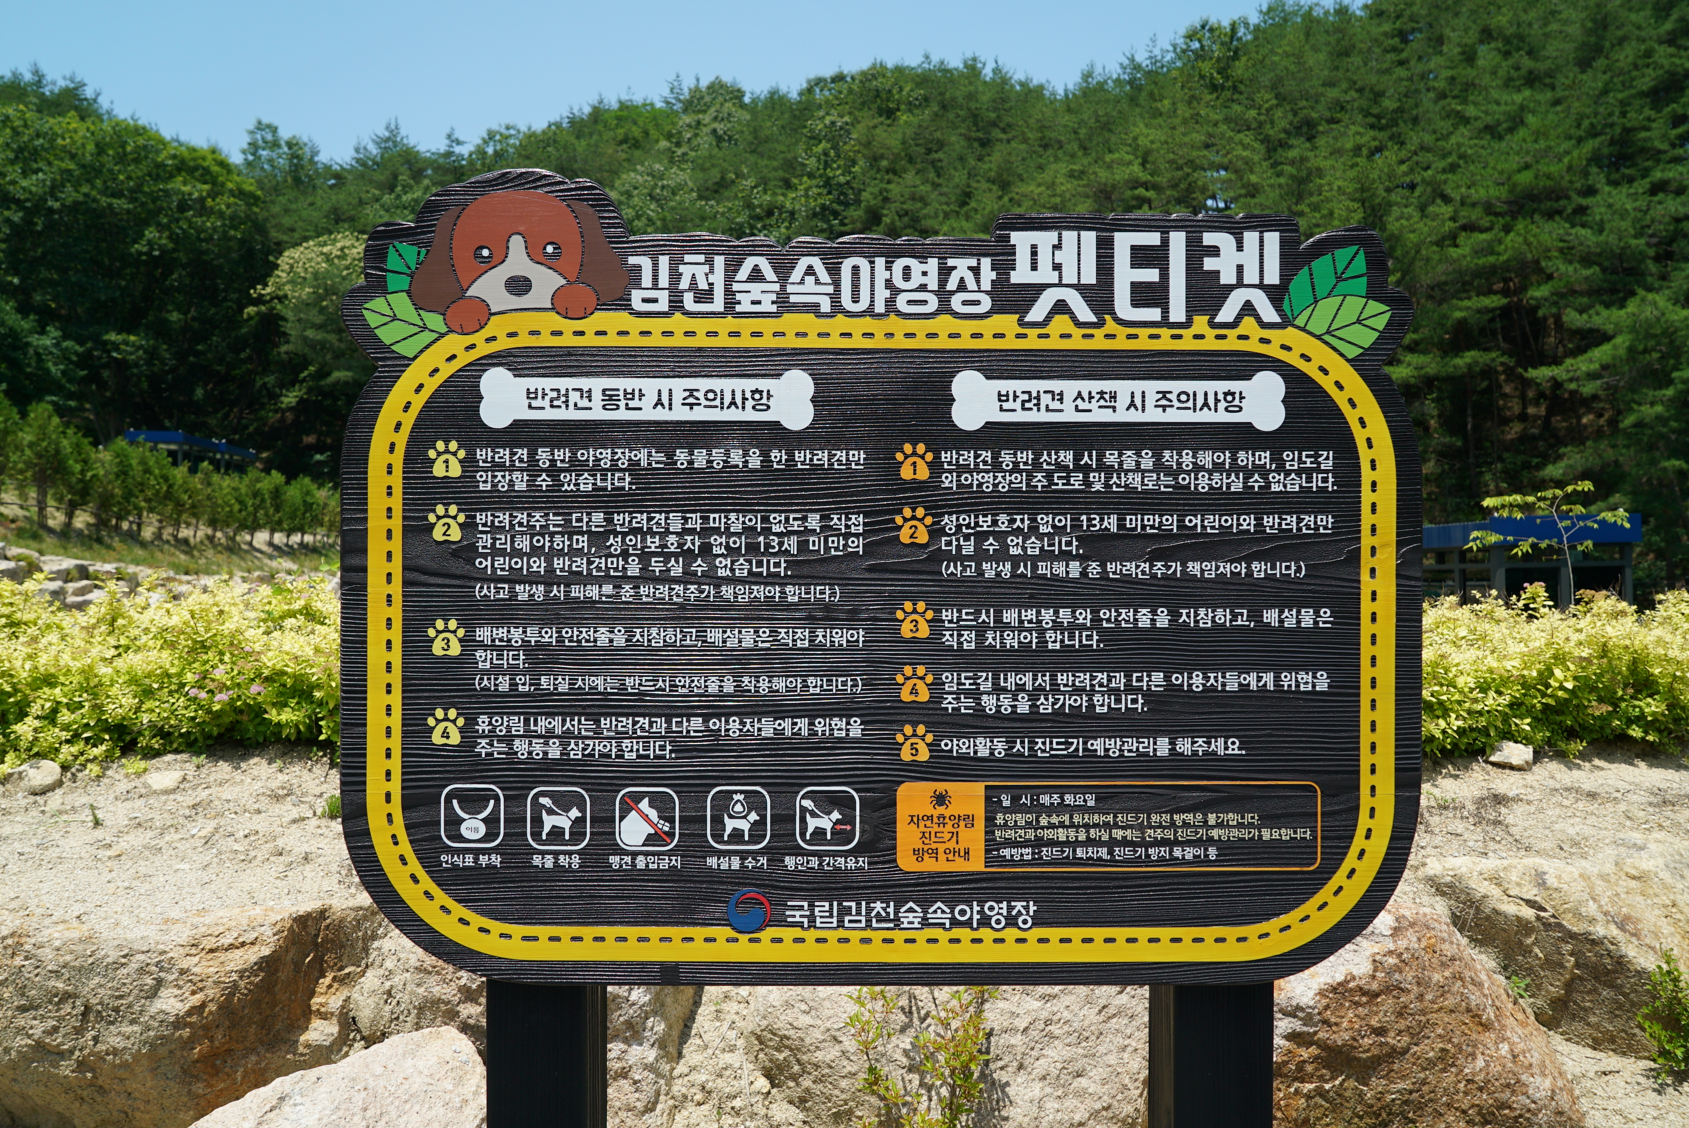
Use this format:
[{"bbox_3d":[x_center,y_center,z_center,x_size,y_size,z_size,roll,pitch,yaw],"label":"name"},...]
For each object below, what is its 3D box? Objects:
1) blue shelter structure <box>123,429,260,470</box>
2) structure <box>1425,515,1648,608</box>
[{"bbox_3d":[-48.186,-7.537,83.473,4.300,3.200,11.500,-1,-1,-8],"label":"blue shelter structure"},{"bbox_3d":[18.358,0.417,31.329,3.850,3.200,5.800,-1,-1,1],"label":"structure"}]

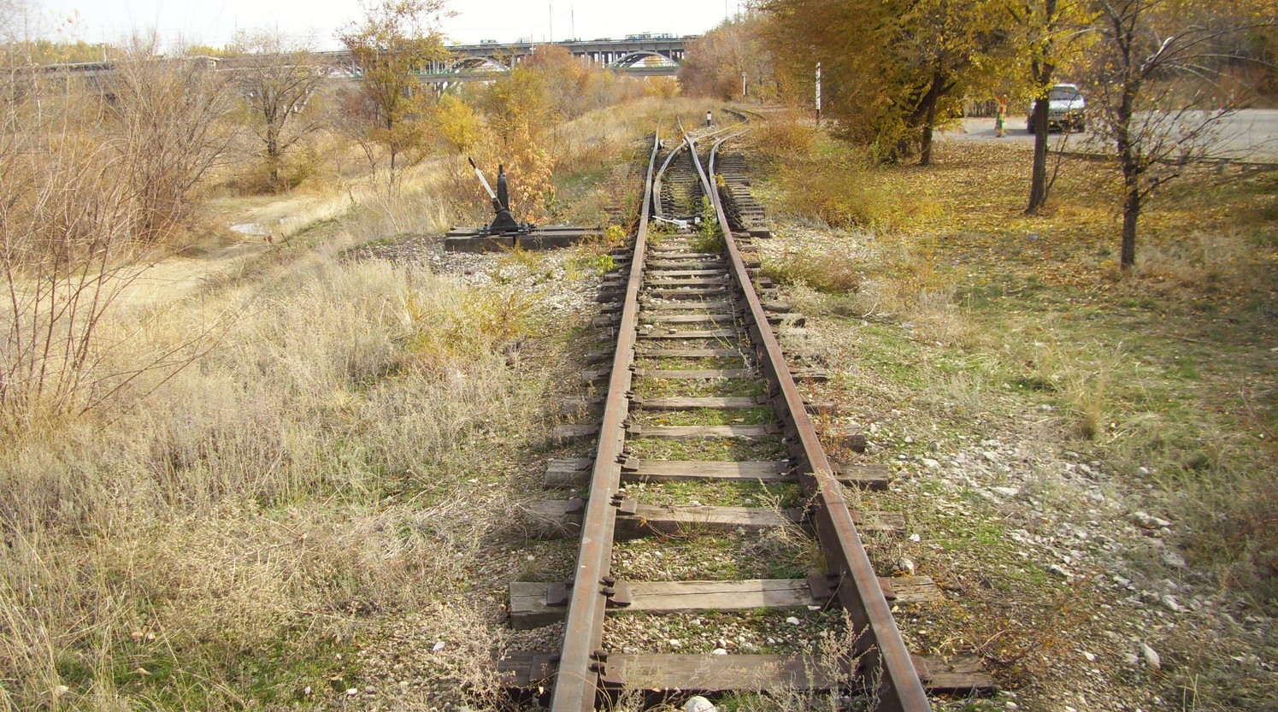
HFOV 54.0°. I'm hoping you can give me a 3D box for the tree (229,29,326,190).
[{"bbox_3d":[-8.764,-5.952,30.434,2.466,3.825,2.466,0,13,0],"label":"tree"}]

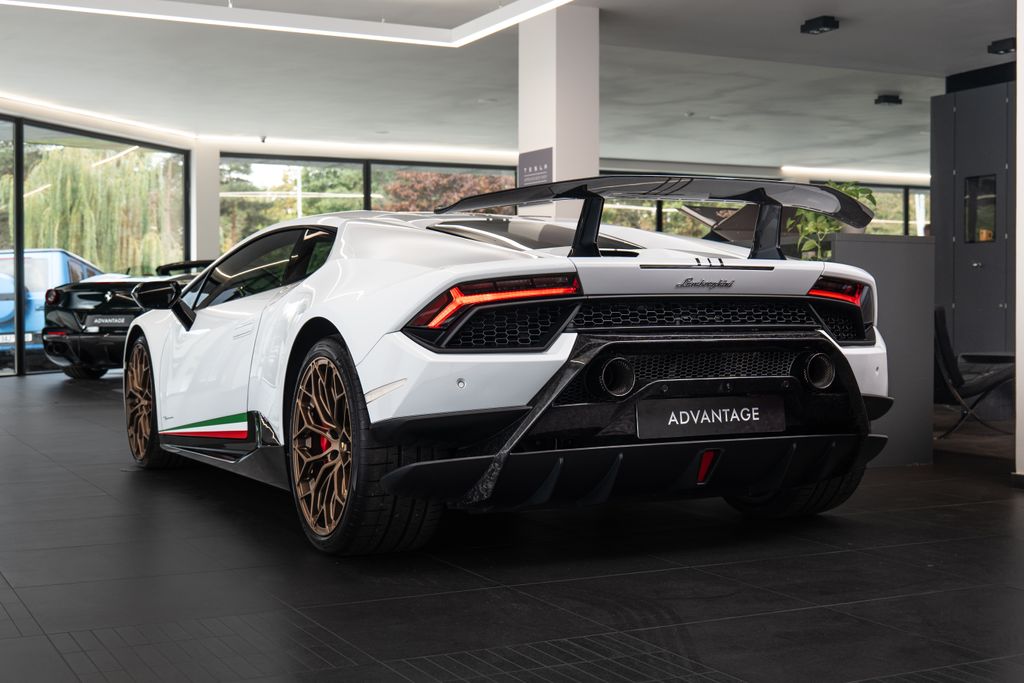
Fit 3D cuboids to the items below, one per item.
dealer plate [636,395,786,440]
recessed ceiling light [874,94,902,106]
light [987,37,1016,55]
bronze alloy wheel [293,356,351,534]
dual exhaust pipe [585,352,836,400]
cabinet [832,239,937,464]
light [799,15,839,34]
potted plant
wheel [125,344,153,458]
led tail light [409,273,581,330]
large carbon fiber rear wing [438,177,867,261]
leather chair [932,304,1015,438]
[{"bbox_3d":[0.581,0.213,3.681,0.520,0.111,0.020,0,-2,-28],"label":"dealer plate"},{"bbox_3d":[3.824,-2.447,13.000,0.180,0.090,0.180,0,1,-28],"label":"recessed ceiling light"},{"bbox_3d":[3.778,-2.255,9.800,0.140,0.095,0.220,0,1,-28],"label":"light"},{"bbox_3d":[-0.474,0.317,3.932,0.240,0.545,0.545,0,1,-28],"label":"bronze alloy wheel"},{"bbox_3d":[0.595,0.099,3.811,0.853,0.122,0.127,0,1,-28],"label":"dual exhaust pipe"},{"bbox_3d":[1.749,0.045,6.577,0.697,1.158,0.450,0,1,-28],"label":"cabinet"},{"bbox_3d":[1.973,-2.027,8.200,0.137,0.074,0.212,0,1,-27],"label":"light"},{"bbox_3d":[1.690,-0.627,6.750,0.420,0.500,0.380,0,1,-28],"label":"potted plant"},{"bbox_3d":[-1.706,0.291,6.244,0.220,0.550,0.550,0,1,-28],"label":"wheel"},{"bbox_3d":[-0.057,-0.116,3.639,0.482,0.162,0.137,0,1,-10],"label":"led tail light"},{"bbox_3d":[0.487,-0.375,4.007,1.634,0.249,0.406,0,1,-28],"label":"large carbon fiber rear wing"},{"bbox_3d":[2.760,0.193,8.379,0.770,0.800,0.750,0,1,-28],"label":"leather chair"}]

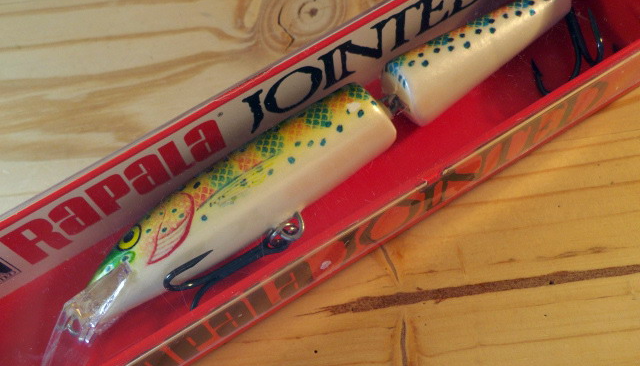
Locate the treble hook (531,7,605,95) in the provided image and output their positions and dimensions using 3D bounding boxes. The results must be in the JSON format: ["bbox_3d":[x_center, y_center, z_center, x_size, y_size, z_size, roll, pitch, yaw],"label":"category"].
[{"bbox_3d":[0.060,-0.034,0.160,0.019,0.017,0.026,-6,67,1],"label":"treble hook"}]

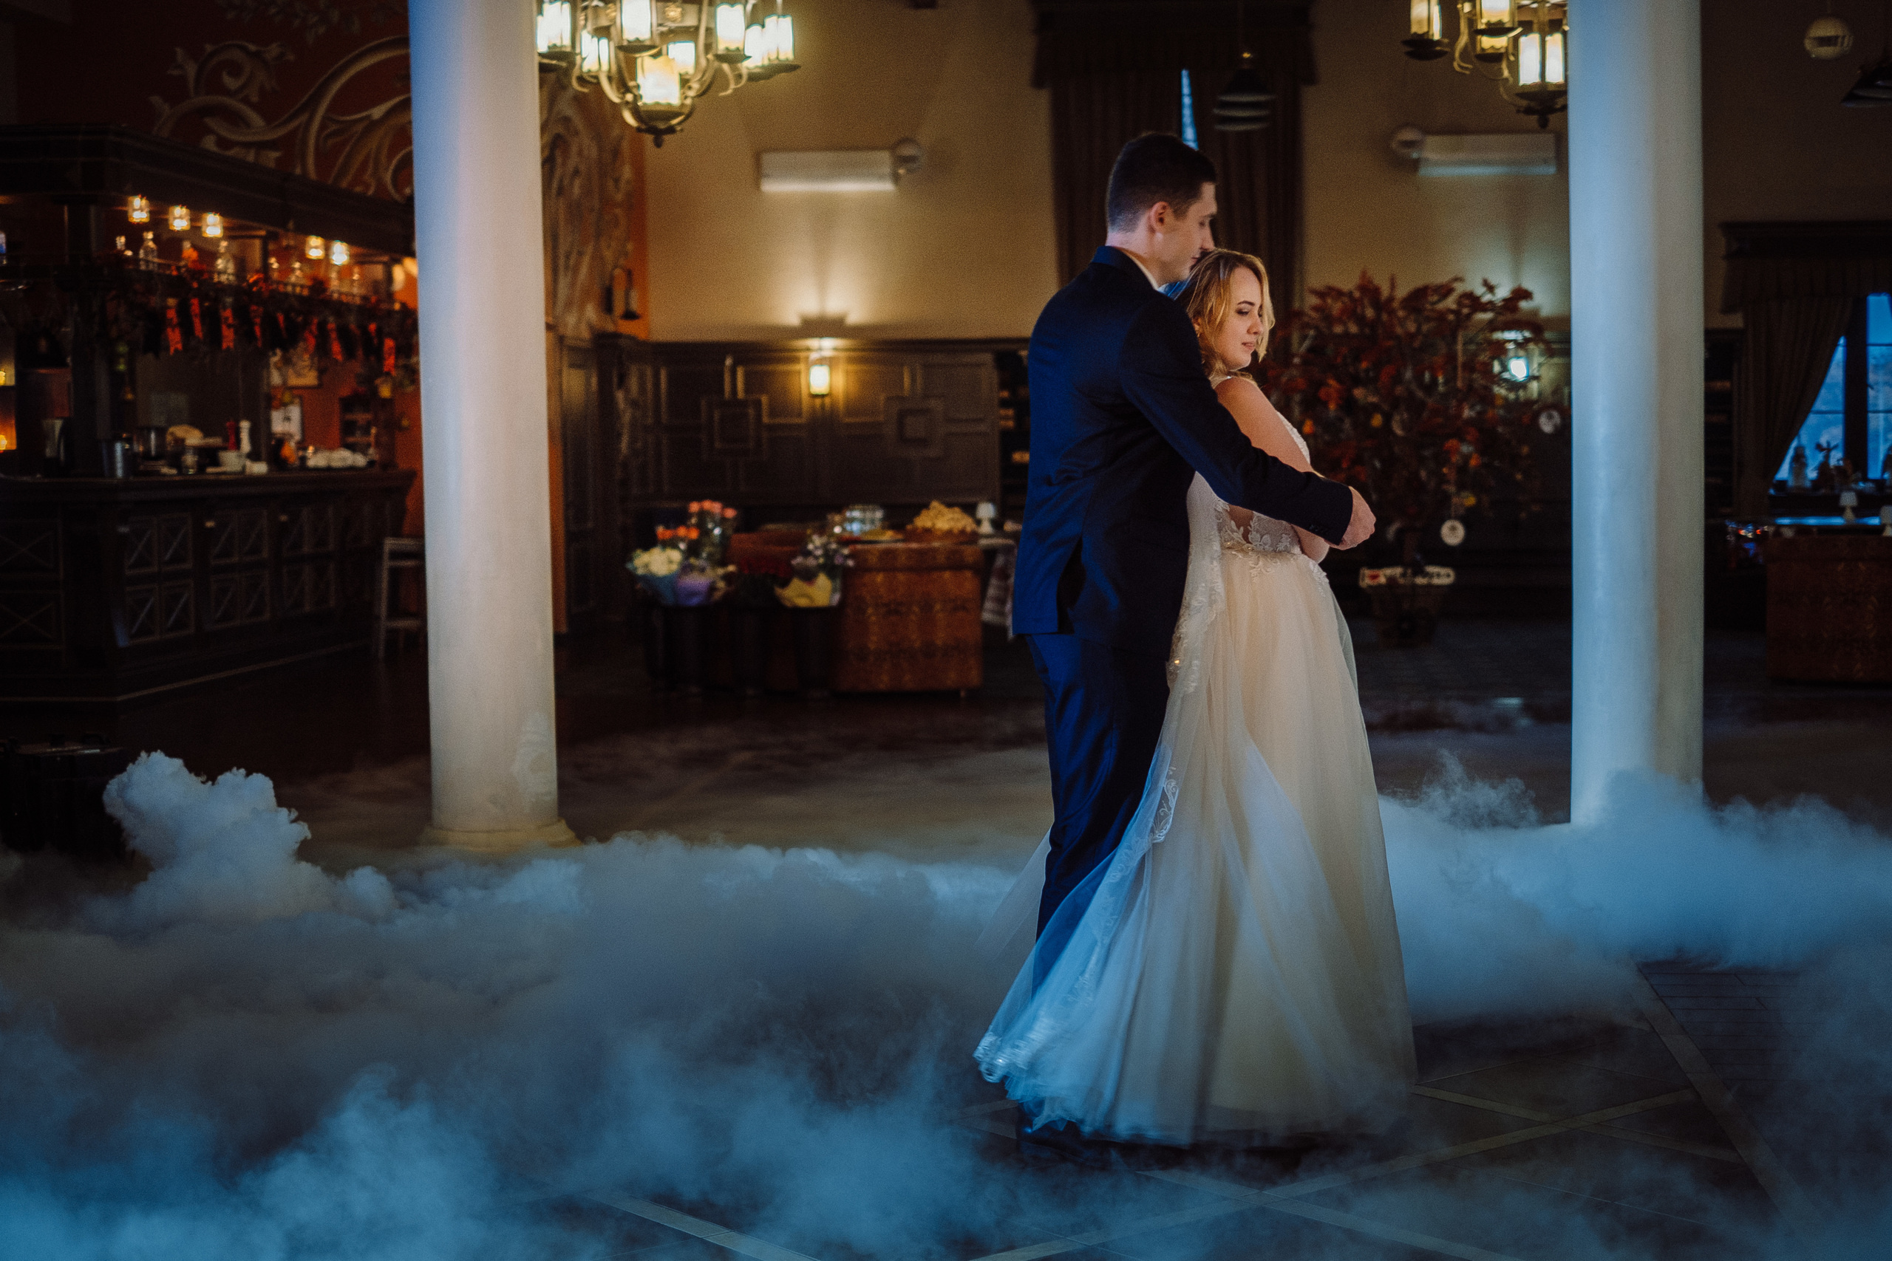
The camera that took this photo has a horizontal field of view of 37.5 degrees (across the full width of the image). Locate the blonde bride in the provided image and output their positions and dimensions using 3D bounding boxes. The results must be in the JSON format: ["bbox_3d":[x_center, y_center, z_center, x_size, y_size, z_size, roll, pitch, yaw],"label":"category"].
[{"bbox_3d":[0.469,0.092,5.250,0.780,1.635,0.740,-2,4,-18],"label":"blonde bride"}]

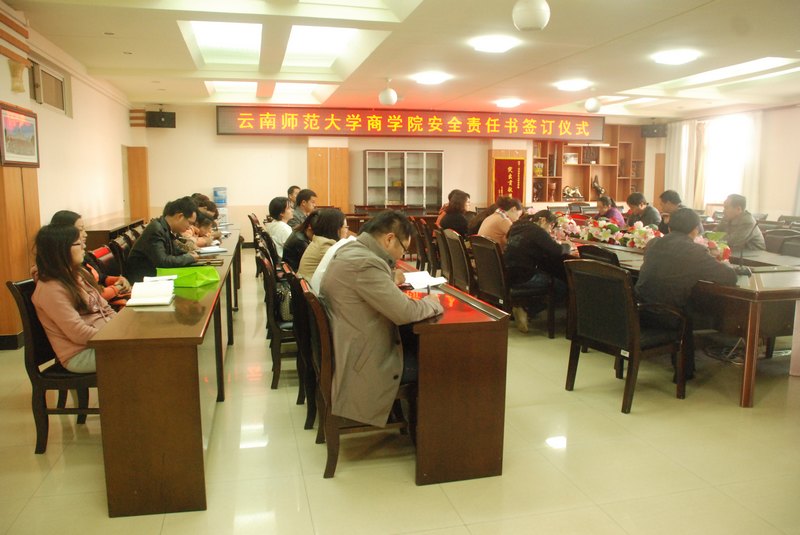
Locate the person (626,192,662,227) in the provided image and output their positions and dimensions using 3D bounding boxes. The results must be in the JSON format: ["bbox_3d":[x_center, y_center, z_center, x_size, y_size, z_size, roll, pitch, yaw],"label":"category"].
[{"bbox_3d":[3.168,-0.366,8.004,0.700,1.240,0.500,-2,9,-14],"label":"person"}]

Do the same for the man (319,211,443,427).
[{"bbox_3d":[-0.080,0.344,3.028,0.700,1.250,0.520,-2,9,-14],"label":"man"}]

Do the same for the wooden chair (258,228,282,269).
[{"bbox_3d":[-1.029,0.106,5.746,0.580,0.920,0.470,-2,9,-14],"label":"wooden chair"}]

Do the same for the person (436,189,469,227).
[{"bbox_3d":[0.692,-0.196,6.505,0.680,1.280,0.500,-2,9,-16],"label":"person"}]

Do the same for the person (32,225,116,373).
[{"bbox_3d":[-1.578,0.339,3.372,0.740,1.200,0.480,-2,8,-13],"label":"person"}]

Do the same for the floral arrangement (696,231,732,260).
[{"bbox_3d":[2.618,-0.170,5.048,0.330,0.290,0.340,-2,8,-13],"label":"floral arrangement"}]

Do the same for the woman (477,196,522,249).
[{"bbox_3d":[1.027,-0.054,5.820,0.720,1.240,0.500,-2,9,-14],"label":"woman"}]

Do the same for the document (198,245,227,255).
[{"bbox_3d":[-1.735,-0.159,5.578,0.250,0.025,0.320,-2,8,-13],"label":"document"}]

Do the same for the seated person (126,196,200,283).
[{"bbox_3d":[-1.761,0.116,4.464,0.720,1.240,0.500,-2,9,-13],"label":"seated person"}]

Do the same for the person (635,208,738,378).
[{"bbox_3d":[1.892,0.199,4.090,0.880,1.210,0.520,-5,10,-32],"label":"person"}]

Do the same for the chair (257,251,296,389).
[{"bbox_3d":[-0.716,0.333,4.177,0.550,0.900,0.450,-2,9,-13],"label":"chair"}]

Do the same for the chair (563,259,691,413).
[{"bbox_3d":[1.440,0.383,3.855,0.640,0.910,0.540,-5,10,-30],"label":"chair"}]

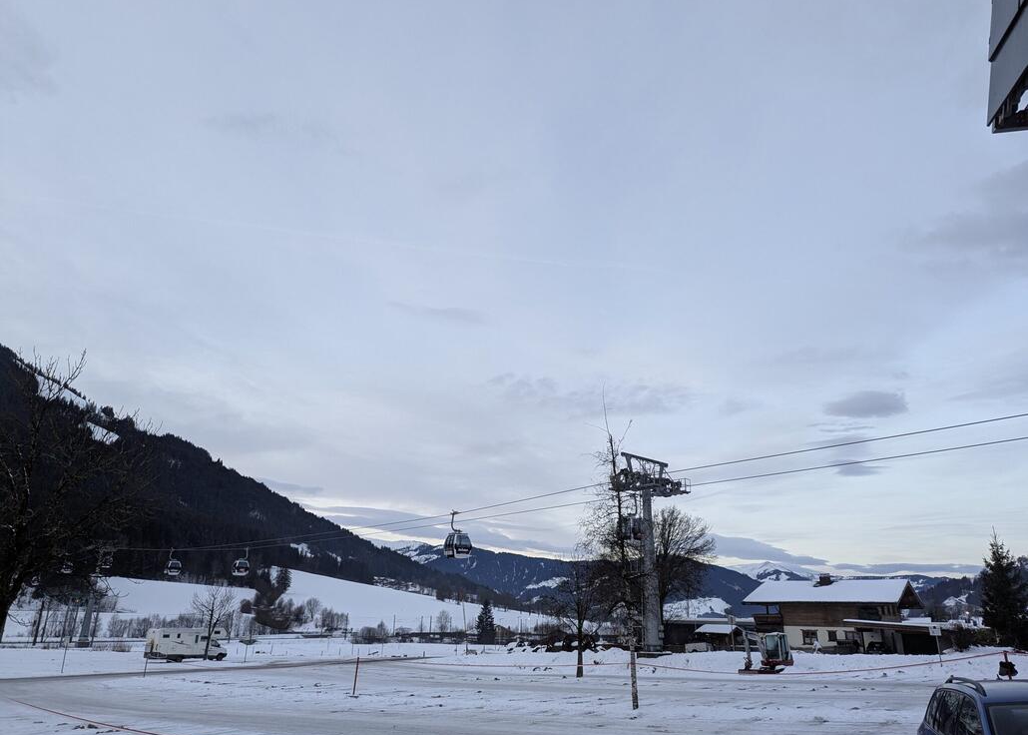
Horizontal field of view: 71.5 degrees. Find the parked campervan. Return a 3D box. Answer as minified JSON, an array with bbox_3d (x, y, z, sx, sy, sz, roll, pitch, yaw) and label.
[{"bbox_3d":[-30.808,26.272,67.597,6.950,3.050,2.300,19,-27,-42],"label":"parked campervan"}]

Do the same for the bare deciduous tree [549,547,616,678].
[{"bbox_3d":[4.139,14.861,43.540,3.563,7.426,3.563,0,-20,0],"label":"bare deciduous tree"}]

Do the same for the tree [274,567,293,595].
[{"bbox_3d":[-99.396,91.624,307.120,7.187,12.362,7.187,0,-20,0],"label":"tree"}]

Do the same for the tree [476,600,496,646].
[{"bbox_3d":[-5.441,48.735,136.565,3.551,8.271,3.551,0,-20,0],"label":"tree"}]

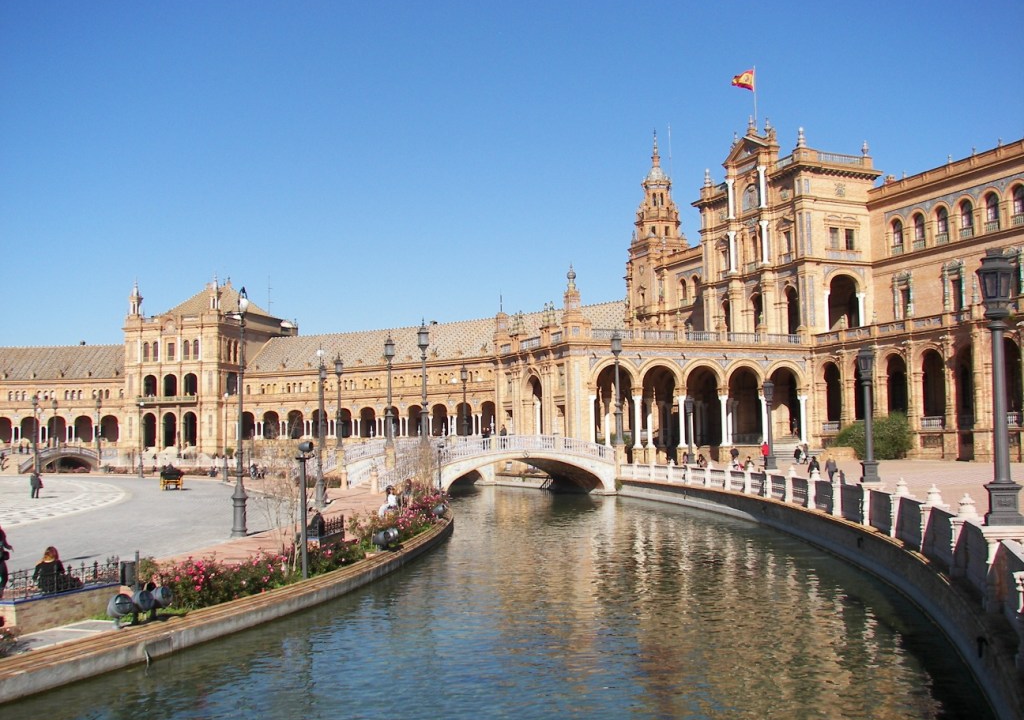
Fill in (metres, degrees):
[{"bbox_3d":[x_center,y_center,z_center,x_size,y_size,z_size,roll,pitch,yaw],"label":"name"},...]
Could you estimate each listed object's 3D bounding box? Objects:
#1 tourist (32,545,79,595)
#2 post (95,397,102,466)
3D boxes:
[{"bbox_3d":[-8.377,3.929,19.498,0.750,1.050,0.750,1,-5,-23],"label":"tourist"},{"bbox_3d":[-57.428,9.013,148.379,0.660,8.000,0.660,1,-5,-22],"label":"post"}]

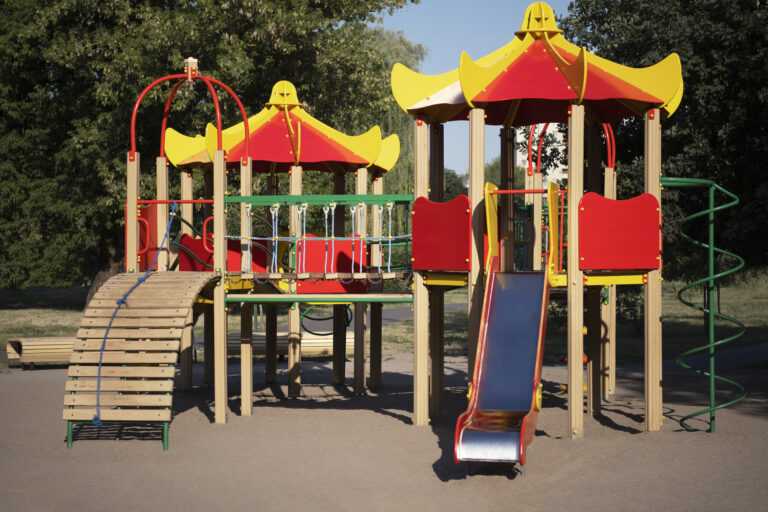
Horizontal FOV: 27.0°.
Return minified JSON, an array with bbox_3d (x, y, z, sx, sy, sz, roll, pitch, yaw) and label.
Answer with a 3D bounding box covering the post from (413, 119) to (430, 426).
[{"bbox_3d":[0.335,0.139,14.660,0.108,2.868,0.108,0,0,-11],"label":"post"}]

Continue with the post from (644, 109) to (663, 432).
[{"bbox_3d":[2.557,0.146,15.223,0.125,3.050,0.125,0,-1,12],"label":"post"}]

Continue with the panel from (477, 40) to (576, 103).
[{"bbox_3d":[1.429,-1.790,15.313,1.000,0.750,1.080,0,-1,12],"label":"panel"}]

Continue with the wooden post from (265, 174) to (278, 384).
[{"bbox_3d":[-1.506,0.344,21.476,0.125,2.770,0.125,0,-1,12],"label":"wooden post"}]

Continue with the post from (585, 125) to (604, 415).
[{"bbox_3d":[2.086,0.143,15.804,0.108,2.868,0.108,0,0,34],"label":"post"}]

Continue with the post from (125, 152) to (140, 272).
[{"bbox_3d":[-2.375,0.293,15.120,0.108,2.563,0.108,0,0,11],"label":"post"}]

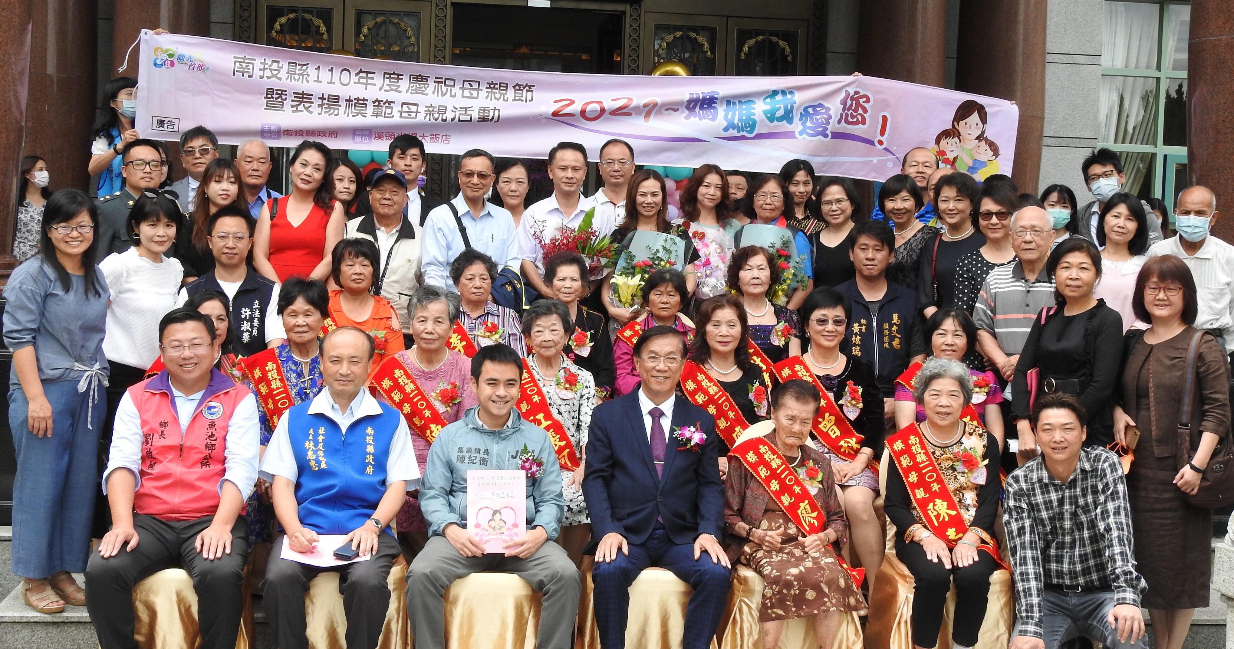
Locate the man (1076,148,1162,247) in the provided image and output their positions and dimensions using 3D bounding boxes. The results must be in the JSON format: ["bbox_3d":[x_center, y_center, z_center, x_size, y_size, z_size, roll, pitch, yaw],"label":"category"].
[{"bbox_3d":[2.585,-0.063,7.985,0.480,1.698,0.300,2,3,5],"label":"man"}]

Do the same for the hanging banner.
[{"bbox_3d":[-0.147,-1.211,8.840,5.080,0.590,0.150,3,2,-7],"label":"hanging banner"}]

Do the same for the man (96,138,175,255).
[{"bbox_3d":[-2.348,-0.084,7.489,0.500,1.639,0.320,1,3,-16],"label":"man"}]

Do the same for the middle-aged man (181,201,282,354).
[{"bbox_3d":[-1.736,0.159,6.844,0.500,1.388,0.700,1,3,-11],"label":"middle-aged man"}]

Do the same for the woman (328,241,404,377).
[{"bbox_3d":[-1.169,0.254,7.105,0.440,1.290,0.720,1,3,-6],"label":"woman"}]

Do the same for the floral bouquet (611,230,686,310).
[{"bbox_3d":[0.162,-0.242,7.475,0.370,0.450,0.280,2,3,-3],"label":"floral bouquet"}]

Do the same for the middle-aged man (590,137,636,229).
[{"bbox_3d":[-0.022,-0.117,8.021,0.480,1.698,0.300,2,3,-5],"label":"middle-aged man"}]

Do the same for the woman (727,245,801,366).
[{"bbox_3d":[0.659,0.274,7.114,0.440,1.283,0.680,2,3,-1],"label":"woman"}]

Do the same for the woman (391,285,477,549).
[{"bbox_3d":[-0.746,0.472,6.225,0.460,1.263,0.660,1,3,-7],"label":"woman"}]

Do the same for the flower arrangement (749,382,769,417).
[{"bbox_3d":[0.606,0.319,6.552,0.085,0.150,0.060,1,3,-6],"label":"flower arrangement"}]

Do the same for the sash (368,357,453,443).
[{"bbox_3d":[-0.835,0.345,6.340,0.400,0.470,0.240,1,3,-7],"label":"sash"}]

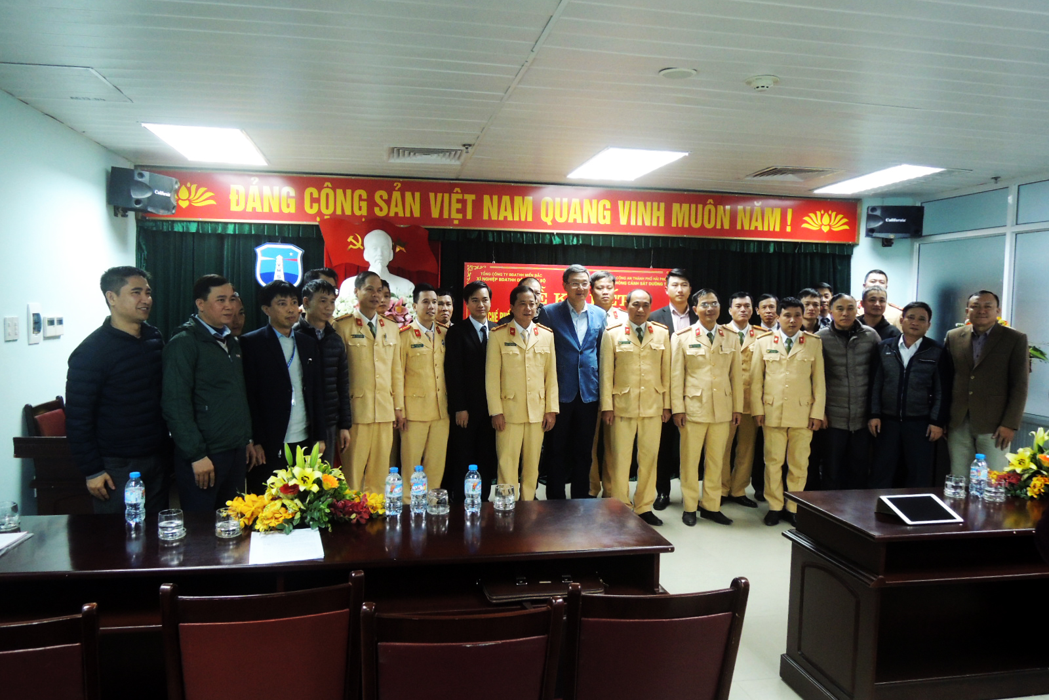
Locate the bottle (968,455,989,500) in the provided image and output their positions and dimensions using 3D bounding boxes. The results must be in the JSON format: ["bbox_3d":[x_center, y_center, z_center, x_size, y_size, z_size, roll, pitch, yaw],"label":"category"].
[{"bbox_3d":[1.892,0.522,3.020,0.063,0.180,0.063,0,4,-11],"label":"bottle"}]

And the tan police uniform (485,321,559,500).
[{"bbox_3d":[-0.026,0.487,5.192,0.500,1.389,0.300,0,4,-14],"label":"tan police uniform"}]

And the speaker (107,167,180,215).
[{"bbox_3d":[-2.865,-1.197,5.497,0.250,0.280,0.450,9,6,16],"label":"speaker"}]

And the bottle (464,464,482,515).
[{"bbox_3d":[-0.183,0.498,2.613,0.061,0.172,0.061,0,4,-11],"label":"bottle"}]

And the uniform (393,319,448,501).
[{"bbox_3d":[-0.683,0.469,4.870,0.460,1.357,0.280,-1,4,-28],"label":"uniform"}]

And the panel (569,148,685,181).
[{"bbox_3d":[0.733,-1.393,5.465,0.580,0.060,1.190,0,4,-11],"label":"panel"}]

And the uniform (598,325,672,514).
[{"bbox_3d":[0.789,0.468,5.170,0.480,1.370,0.280,0,4,-11],"label":"uniform"}]

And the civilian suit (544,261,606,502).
[{"bbox_3d":[0.357,0.319,5.151,0.470,1.810,0.300,1,4,4],"label":"civilian suit"}]

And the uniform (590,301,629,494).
[{"bbox_3d":[0.626,0.407,5.795,0.500,1.497,0.300,1,3,3],"label":"uniform"}]

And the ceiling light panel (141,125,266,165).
[{"bbox_3d":[-2.146,-1.411,5.001,0.583,0.050,1.165,0,4,-11],"label":"ceiling light panel"}]

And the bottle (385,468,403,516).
[{"bbox_3d":[-0.464,0.495,2.590,0.061,0.172,0.061,0,4,-11],"label":"bottle"}]

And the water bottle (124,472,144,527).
[{"bbox_3d":[-1.313,0.489,2.448,0.061,0.172,0.061,0,4,-11],"label":"water bottle"}]

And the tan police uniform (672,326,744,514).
[{"bbox_3d":[1.309,0.484,5.220,0.480,1.348,0.280,0,4,-11],"label":"tan police uniform"}]

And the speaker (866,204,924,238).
[{"bbox_3d":[3.205,-1.111,6.300,0.470,0.270,0.270,2,4,15],"label":"speaker"}]

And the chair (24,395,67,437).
[{"bbox_3d":[-2.507,0.770,4.243,0.550,0.955,0.450,0,4,-9],"label":"chair"}]

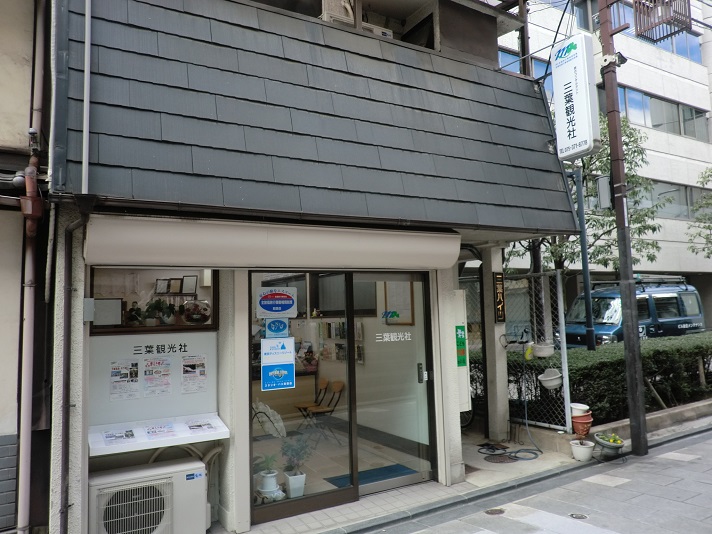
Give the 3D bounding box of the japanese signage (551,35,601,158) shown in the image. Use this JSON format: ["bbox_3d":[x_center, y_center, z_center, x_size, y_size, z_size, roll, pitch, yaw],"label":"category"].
[{"bbox_3d":[2.336,-1.789,5.699,0.150,1.260,0.430,1,-5,-30],"label":"japanese signage"}]

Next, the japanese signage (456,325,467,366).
[{"bbox_3d":[0.995,0.754,5.066,0.117,0.385,0.015,1,-5,-30],"label":"japanese signage"}]

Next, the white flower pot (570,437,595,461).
[{"bbox_3d":[2.408,1.912,5.683,0.260,0.260,0.260,-2,-5,0],"label":"white flower pot"}]

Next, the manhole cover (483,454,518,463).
[{"bbox_3d":[1.565,2.061,5.752,0.360,0.015,0.340,-2,-5,0],"label":"manhole cover"}]

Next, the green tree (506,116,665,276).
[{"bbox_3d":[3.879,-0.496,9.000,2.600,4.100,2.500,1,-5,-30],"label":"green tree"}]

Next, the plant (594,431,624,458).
[{"bbox_3d":[2.893,2.037,6.103,0.330,0.290,0.320,1,-5,-30],"label":"plant"}]

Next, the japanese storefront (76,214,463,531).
[{"bbox_3d":[-0.508,0.865,4.465,3.220,2.310,0.650,1,-5,-30],"label":"japanese storefront"}]

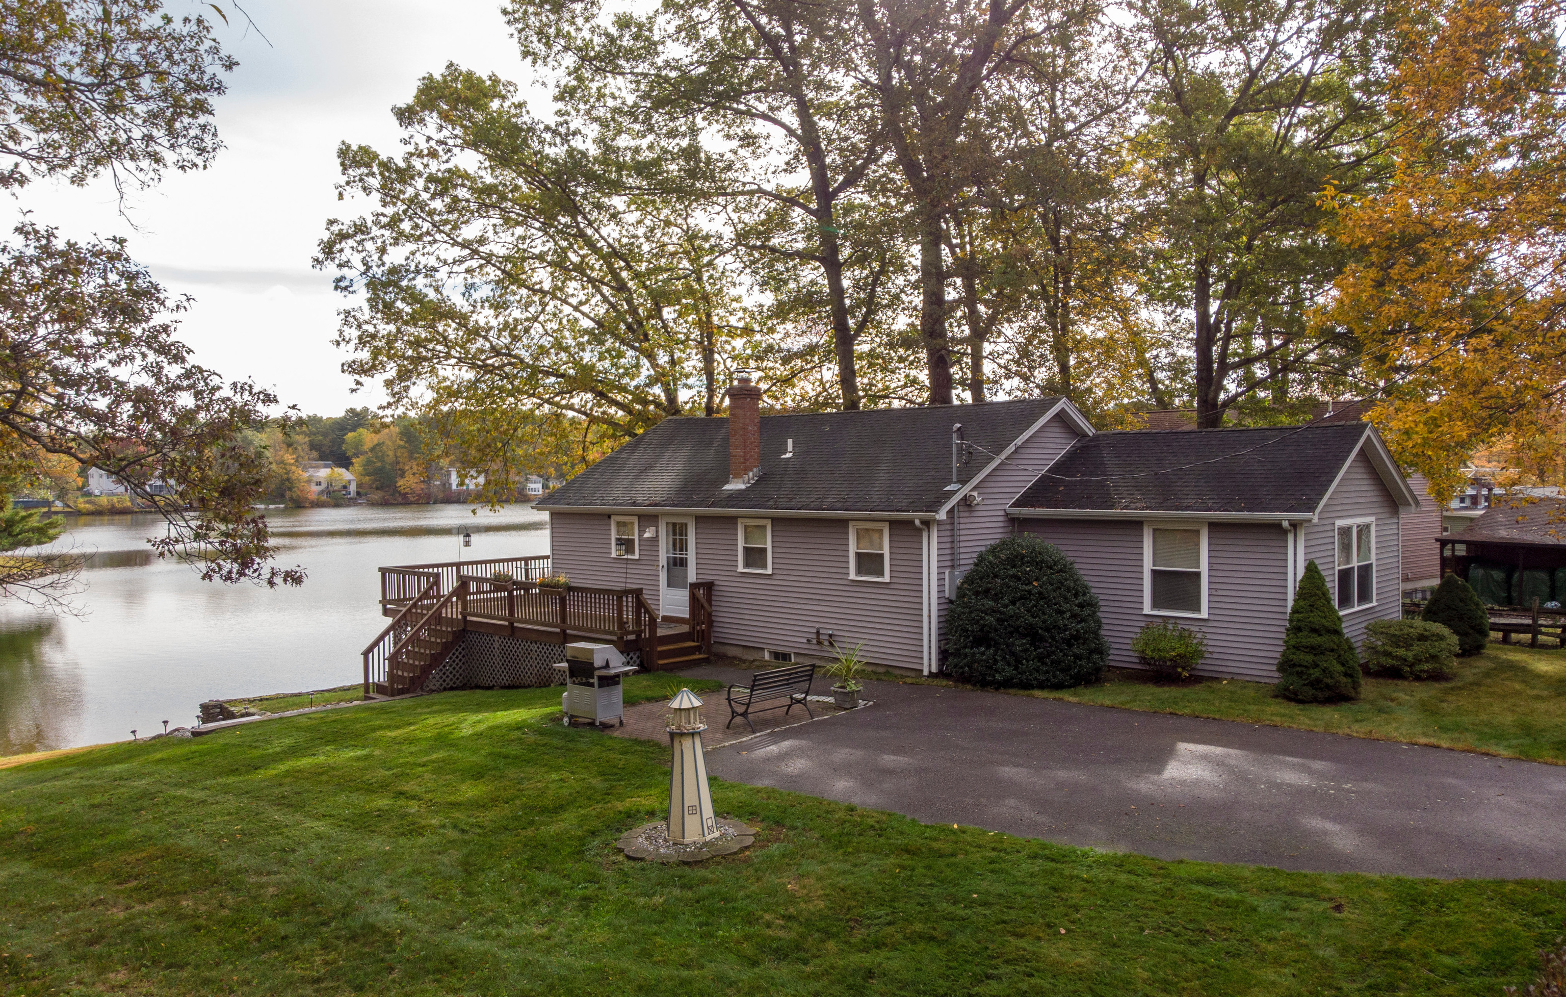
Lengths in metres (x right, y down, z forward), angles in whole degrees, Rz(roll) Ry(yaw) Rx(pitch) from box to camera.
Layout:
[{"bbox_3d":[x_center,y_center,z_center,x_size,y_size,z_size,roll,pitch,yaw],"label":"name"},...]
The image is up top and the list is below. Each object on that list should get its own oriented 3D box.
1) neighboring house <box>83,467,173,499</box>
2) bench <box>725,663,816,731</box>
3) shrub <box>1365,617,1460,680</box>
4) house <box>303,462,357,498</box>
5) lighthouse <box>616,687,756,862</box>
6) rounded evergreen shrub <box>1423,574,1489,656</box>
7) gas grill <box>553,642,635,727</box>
[{"bbox_3d":[-147.928,-3.589,245.000,18.500,7.200,9.000,-1,1,-45],"label":"neighboring house"},{"bbox_3d":[-0.165,2.736,15.106,0.580,0.810,1.230,1,1,43],"label":"bench"},{"bbox_3d":[10.625,2.489,18.345,1.600,1.000,1.450,0,1,30],"label":"shrub"},{"bbox_3d":[-112.640,-4.563,270.000,13.200,9.000,9.500,0,1,-20],"label":"house"},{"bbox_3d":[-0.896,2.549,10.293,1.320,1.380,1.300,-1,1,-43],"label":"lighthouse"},{"bbox_3d":[12.901,2.167,20.739,1.300,1.570,1.300,0,1,32],"label":"rounded evergreen shrub"},{"bbox_3d":[-2.627,2.606,15.532,1.340,1.130,0.570,1,1,39],"label":"gas grill"}]

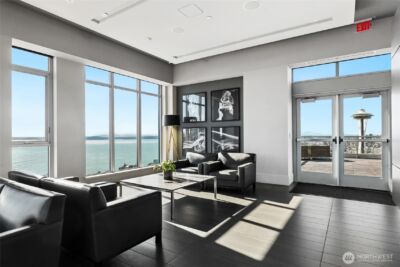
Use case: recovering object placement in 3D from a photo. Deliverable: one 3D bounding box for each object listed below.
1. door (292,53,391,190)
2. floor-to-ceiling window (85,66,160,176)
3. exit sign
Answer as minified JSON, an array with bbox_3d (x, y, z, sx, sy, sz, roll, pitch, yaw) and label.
[{"bbox_3d":[3.171,-0.227,5.132,1.950,2.890,0.110,0,0,33],"label":"door"},{"bbox_3d":[-1.874,-0.254,5.872,0.110,2.520,2.400,0,0,33],"label":"floor-to-ceiling window"},{"bbox_3d":[3.230,-2.118,4.376,0.270,0.200,0.050,0,0,33],"label":"exit sign"}]

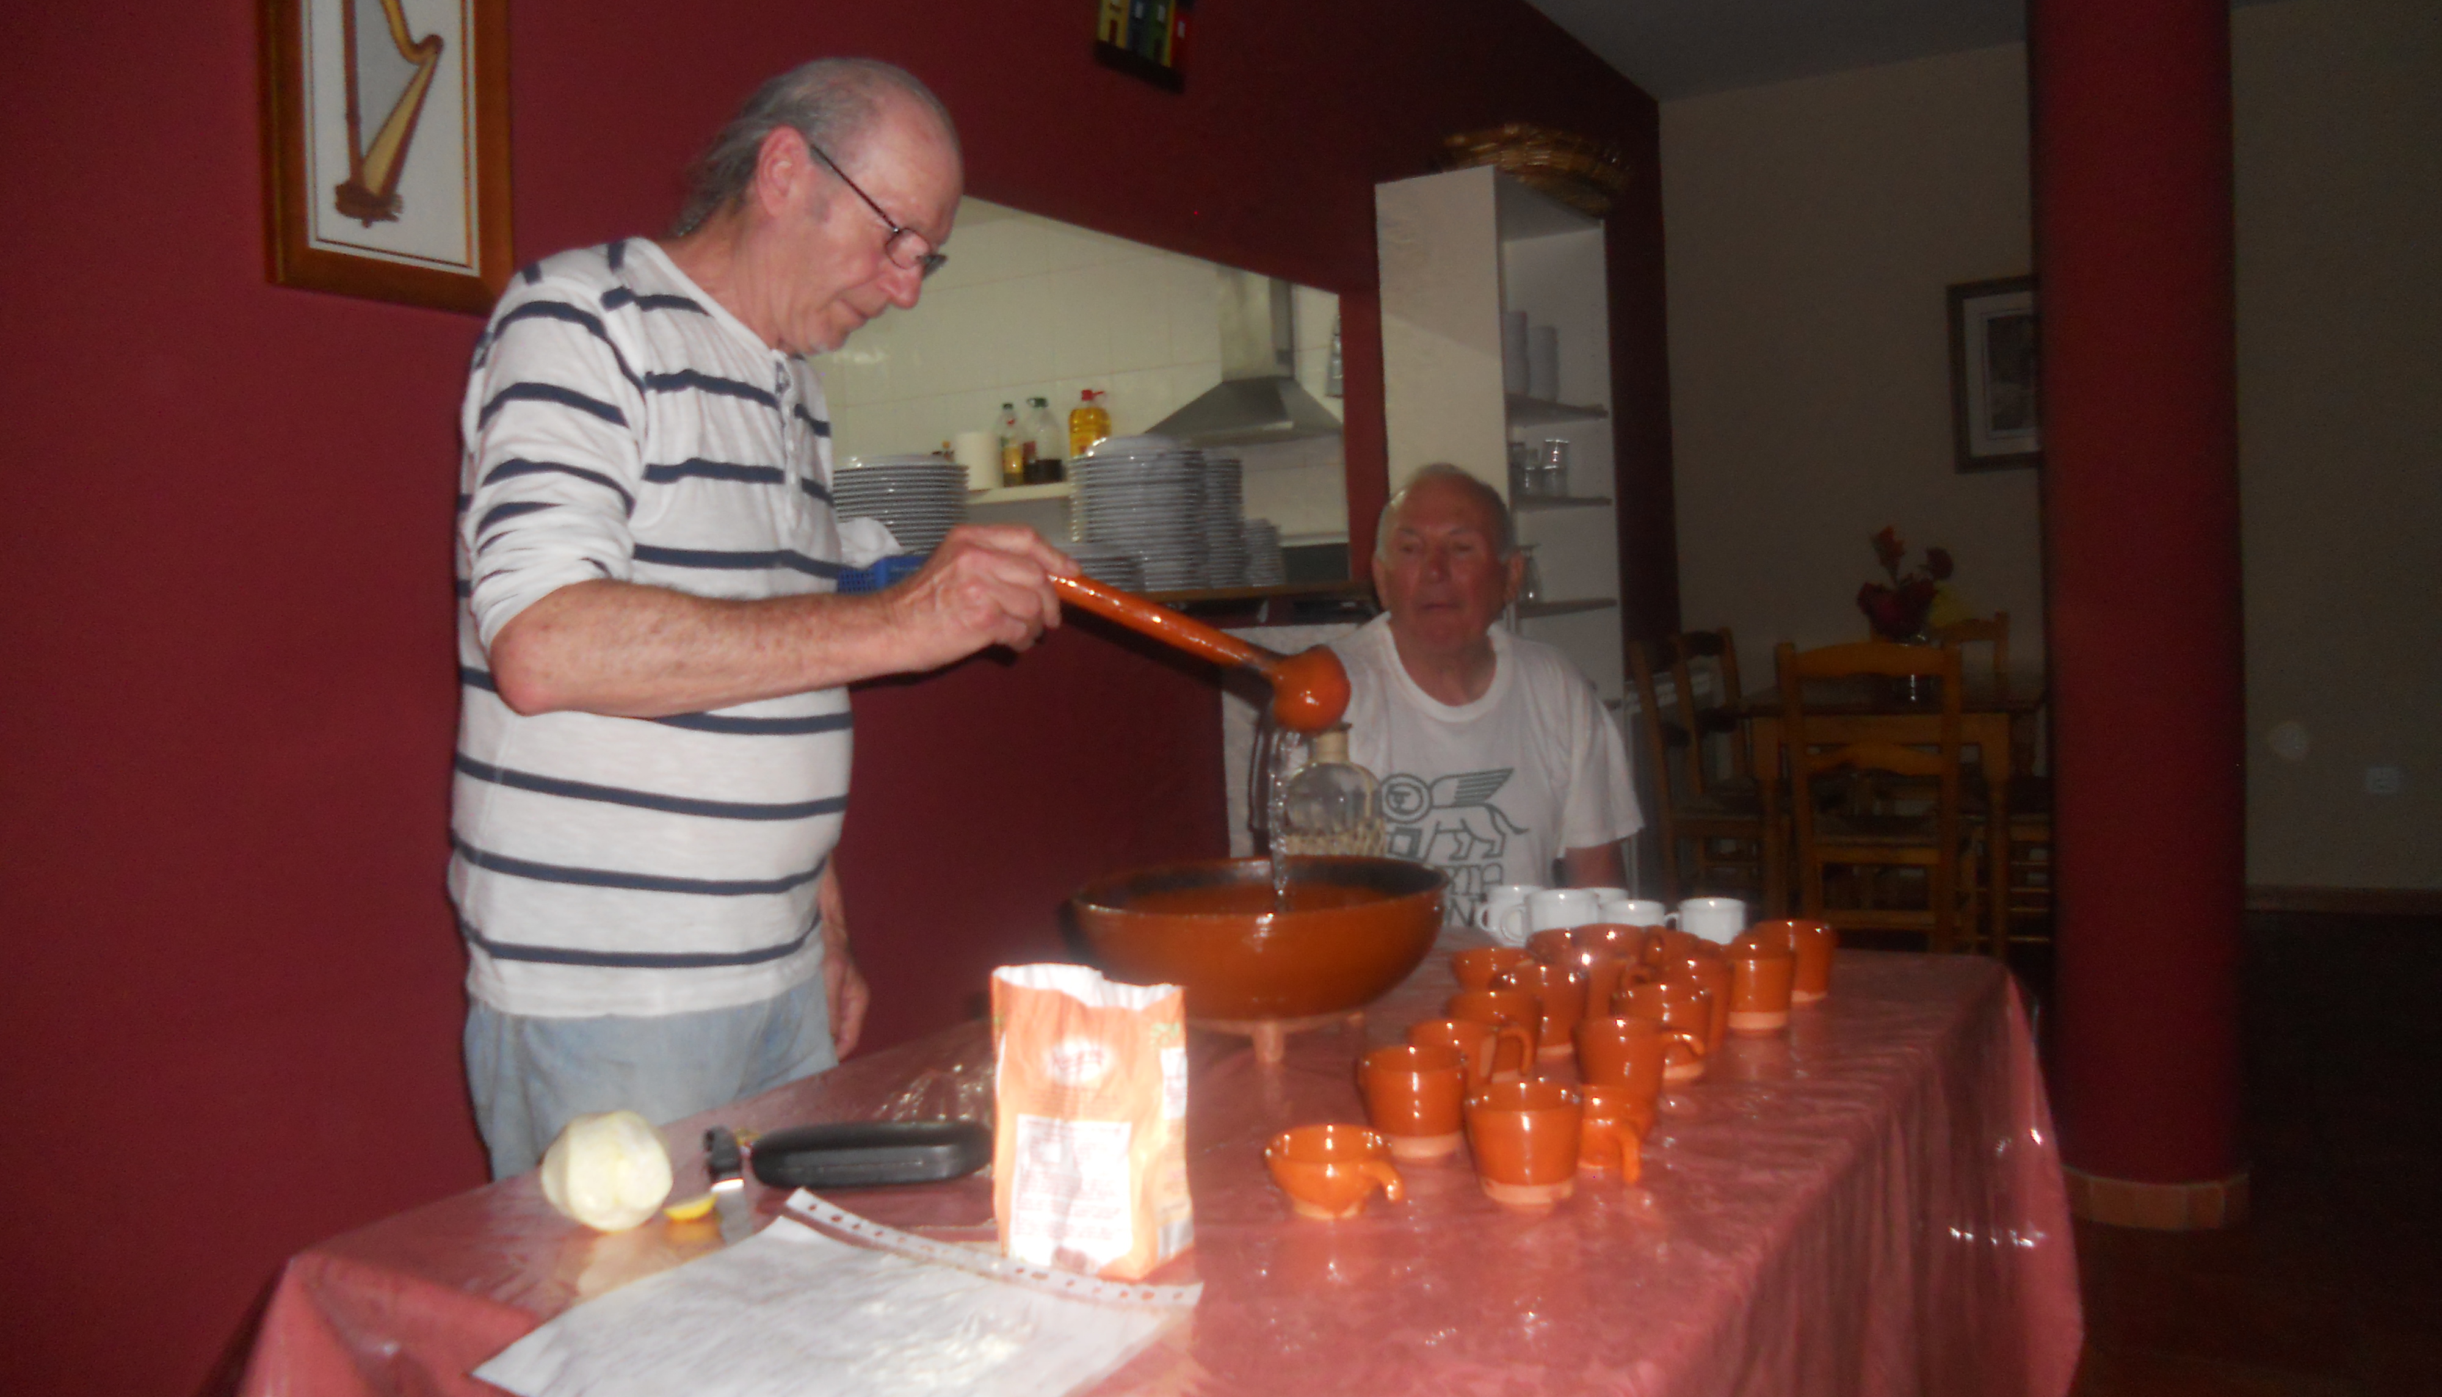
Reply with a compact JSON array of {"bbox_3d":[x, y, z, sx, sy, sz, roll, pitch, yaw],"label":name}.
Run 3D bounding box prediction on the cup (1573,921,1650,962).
[{"bbox_3d":[0.326,0.222,1.587,0.066,0.058,0.072,-3,3,0],"label":"cup"}]

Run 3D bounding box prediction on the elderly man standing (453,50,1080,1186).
[{"bbox_3d":[-0.377,0.229,1.576,0.580,1.630,0.520,-2,3,14],"label":"elderly man standing"}]

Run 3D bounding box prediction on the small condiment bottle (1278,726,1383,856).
[{"bbox_3d":[0.109,0.144,1.783,0.098,0.235,0.098,-1,3,29],"label":"small condiment bottle"}]

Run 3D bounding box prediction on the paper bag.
[{"bbox_3d":[-0.072,0.228,1.049,0.095,0.158,0.062,-1,3,31],"label":"paper bag"}]

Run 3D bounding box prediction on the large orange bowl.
[{"bbox_3d":[0.031,0.214,1.531,0.303,0.117,0.303,-3,3,0],"label":"large orange bowl"}]

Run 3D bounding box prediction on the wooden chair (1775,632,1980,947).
[{"bbox_3d":[1.638,0.312,4.654,0.420,0.930,0.430,-1,3,28],"label":"wooden chair"}]

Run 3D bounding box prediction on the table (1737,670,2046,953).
[{"bbox_3d":[2.005,0.366,5.455,0.760,0.750,1.000,-1,3,29],"label":"table"}]

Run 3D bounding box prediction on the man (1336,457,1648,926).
[{"bbox_3d":[0.282,0.346,2.265,0.500,1.260,0.740,-2,3,12],"label":"man"}]

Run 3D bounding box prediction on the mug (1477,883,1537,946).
[{"bbox_3d":[0.284,0.212,1.850,0.076,0.056,0.070,-3,3,0],"label":"mug"}]

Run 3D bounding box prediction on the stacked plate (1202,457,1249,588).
[{"bbox_3d":[-0.047,-0.350,3.780,0.210,0.262,0.210,-3,3,0],"label":"stacked plate"}]

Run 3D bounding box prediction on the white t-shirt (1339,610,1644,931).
[{"bbox_3d":[0.299,0.178,2.389,0.470,0.570,0.290,-2,3,12],"label":"white t-shirt"}]

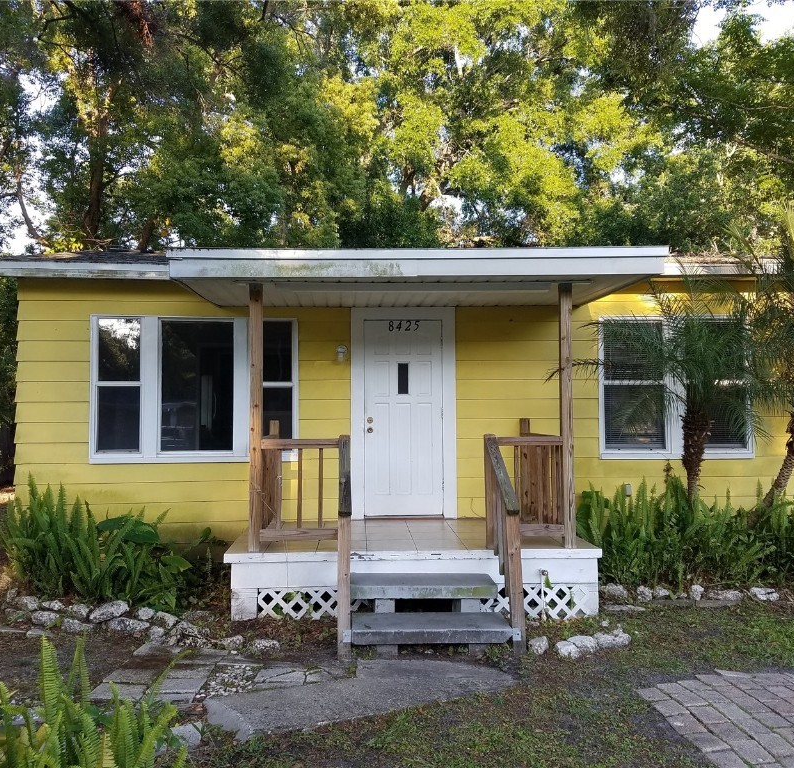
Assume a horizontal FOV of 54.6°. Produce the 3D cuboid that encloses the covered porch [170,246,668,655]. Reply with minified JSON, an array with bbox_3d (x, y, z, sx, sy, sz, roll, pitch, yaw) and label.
[{"bbox_3d":[0.141,0.487,6.815,3.740,3.010,2.360,0,-2,-3],"label":"covered porch"}]

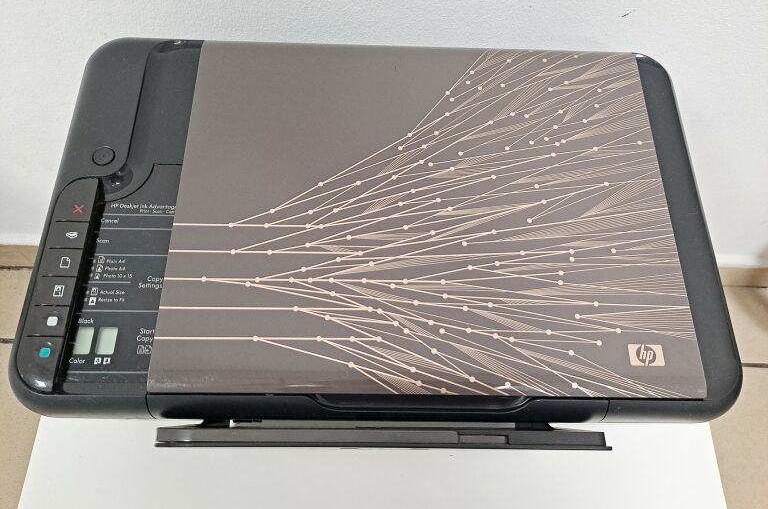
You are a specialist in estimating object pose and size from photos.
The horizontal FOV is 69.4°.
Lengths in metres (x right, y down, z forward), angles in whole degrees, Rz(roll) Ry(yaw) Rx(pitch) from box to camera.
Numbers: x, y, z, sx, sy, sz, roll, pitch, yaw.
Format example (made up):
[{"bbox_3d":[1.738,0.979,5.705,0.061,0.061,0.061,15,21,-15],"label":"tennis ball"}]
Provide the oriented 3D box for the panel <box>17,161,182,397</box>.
[{"bbox_3d":[-0.170,0.011,0.345,0.074,0.020,0.148,1,67,-1],"label":"panel"}]

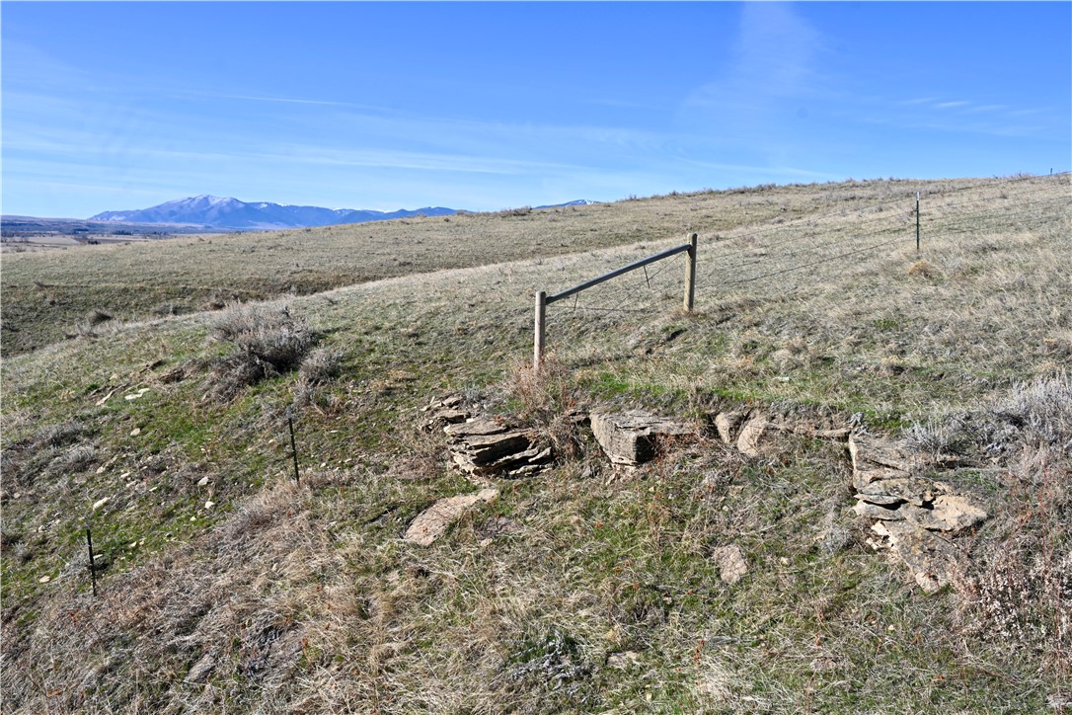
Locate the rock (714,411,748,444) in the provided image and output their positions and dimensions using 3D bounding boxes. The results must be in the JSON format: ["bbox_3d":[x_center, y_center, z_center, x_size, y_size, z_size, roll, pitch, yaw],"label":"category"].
[{"bbox_3d":[2.408,0.872,11.400,0.420,0.360,0.380,3,9,17],"label":"rock"}]

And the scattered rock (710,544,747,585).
[{"bbox_3d":[1.994,2.132,9.314,0.260,0.120,0.522,-21,25,2],"label":"scattered rock"}]

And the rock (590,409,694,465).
[{"bbox_3d":[1.345,1.020,11.700,1.150,0.520,0.850,3,9,19],"label":"rock"}]

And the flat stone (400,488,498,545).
[{"bbox_3d":[-1.078,1.973,11.335,1.173,0.150,0.651,-34,27,-24],"label":"flat stone"}]

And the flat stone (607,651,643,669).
[{"bbox_3d":[0.837,2.862,8.604,0.343,0.100,0.192,-16,25,12],"label":"flat stone"}]

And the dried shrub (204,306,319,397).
[{"bbox_3d":[-5.115,-0.139,17.300,1.900,1.400,1.700,0,9,0],"label":"dried shrub"}]

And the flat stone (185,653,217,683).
[{"bbox_3d":[-3.671,3.508,10.300,0.286,0.120,0.420,-8,28,27],"label":"flat stone"}]

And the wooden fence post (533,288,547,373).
[{"bbox_3d":[0.067,-0.382,14.000,0.150,1.250,0.150,3,9,-1],"label":"wooden fence post"}]

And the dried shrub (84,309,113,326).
[{"bbox_3d":[-15.616,-1.429,33.000,0.920,0.550,0.800,0,9,0],"label":"dried shrub"}]

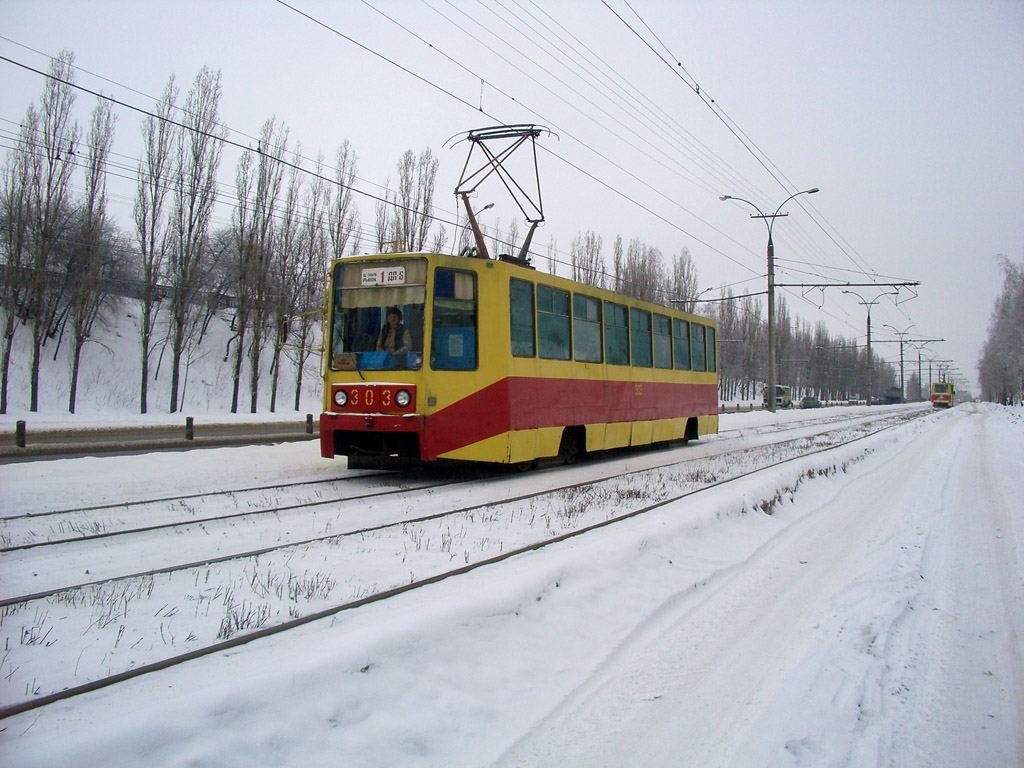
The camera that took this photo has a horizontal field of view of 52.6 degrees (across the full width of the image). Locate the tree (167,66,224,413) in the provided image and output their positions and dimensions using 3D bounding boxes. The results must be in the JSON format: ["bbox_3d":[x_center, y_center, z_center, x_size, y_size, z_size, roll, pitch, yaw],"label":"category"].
[{"bbox_3d":[-18.877,-8.604,61.755,3.170,20.670,3.170,0,-1,-17],"label":"tree"}]

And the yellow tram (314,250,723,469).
[{"bbox_3d":[1.299,-0.136,19.691,2.550,2.950,14.600,0,-1,25],"label":"yellow tram"}]

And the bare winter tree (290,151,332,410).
[{"bbox_3d":[-14.097,-7.259,72.798,2.810,18.320,2.810,0,-1,-11],"label":"bare winter tree"}]

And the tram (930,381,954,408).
[{"bbox_3d":[54.364,1.476,130.600,2.550,3.000,14.600,0,-1,24],"label":"tram"}]

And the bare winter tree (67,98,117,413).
[{"bbox_3d":[-22.327,-6.810,54.975,2.420,16.700,2.420,1,-1,-22],"label":"bare winter tree"}]

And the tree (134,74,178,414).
[{"bbox_3d":[-20.447,-8.052,59.552,2.400,19.500,2.400,0,-1,-19],"label":"tree"}]

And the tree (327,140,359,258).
[{"bbox_3d":[-12.732,-8.187,77.773,2.570,20.210,2.570,0,-1,-9],"label":"tree"}]

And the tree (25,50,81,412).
[{"bbox_3d":[-23.396,-7.752,52.718,2.610,18.460,2.610,1,-1,-24],"label":"tree"}]

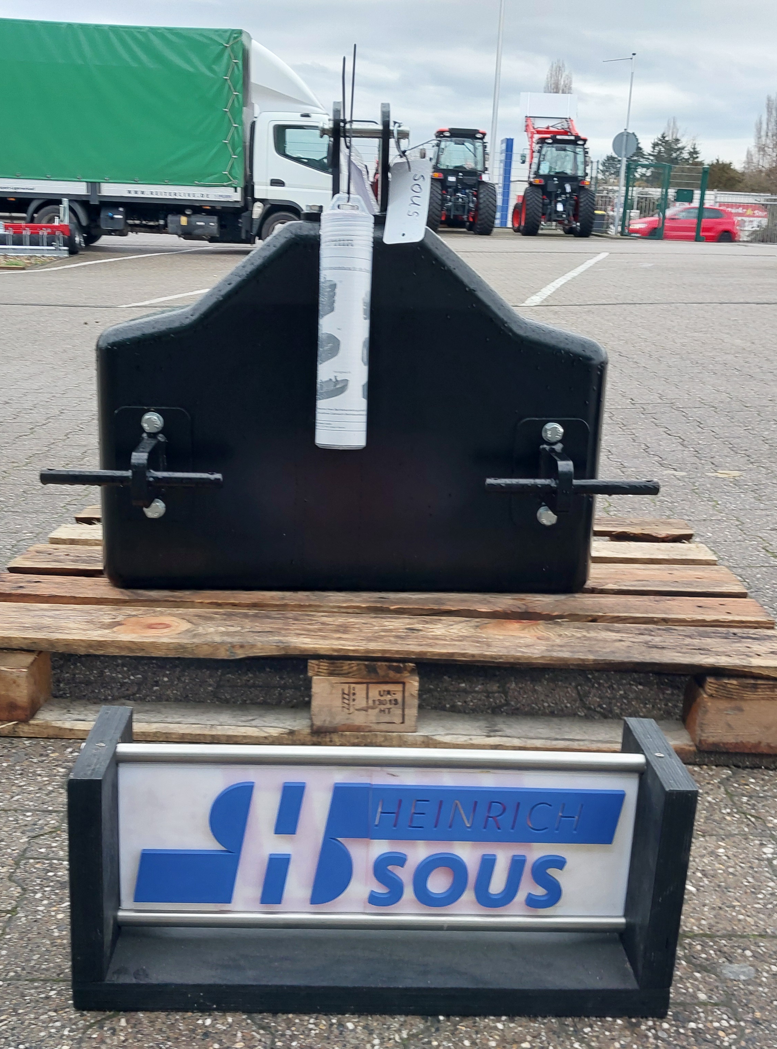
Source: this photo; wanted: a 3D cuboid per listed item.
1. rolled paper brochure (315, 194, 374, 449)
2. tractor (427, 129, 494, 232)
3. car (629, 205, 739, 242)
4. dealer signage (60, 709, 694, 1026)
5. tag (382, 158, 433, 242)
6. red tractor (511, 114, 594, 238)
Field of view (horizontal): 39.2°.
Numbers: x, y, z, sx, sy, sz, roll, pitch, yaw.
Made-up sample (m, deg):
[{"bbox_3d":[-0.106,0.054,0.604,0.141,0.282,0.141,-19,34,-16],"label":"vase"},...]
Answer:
[{"bbox_3d":[-0.062,-0.286,1.551,0.074,0.353,0.074,1,16,-5],"label":"rolled paper brochure"},{"bbox_3d":[1.673,-8.531,27.293,1.750,2.450,3.600,1,16,-3],"label":"tractor"},{"bbox_3d":[10.506,-10.745,39.466,3.980,1.450,1.690,4,16,5],"label":"car"},{"bbox_3d":[-0.010,0.319,1.044,0.546,0.235,0.142,2,16,-2],"label":"dealer signage"},{"bbox_3d":[0.028,-0.471,1.590,0.063,0.117,0.014,4,16,-4],"label":"tag"},{"bbox_3d":[4.249,-9.227,28.837,1.780,3.100,4.200,1,16,-2],"label":"red tractor"}]

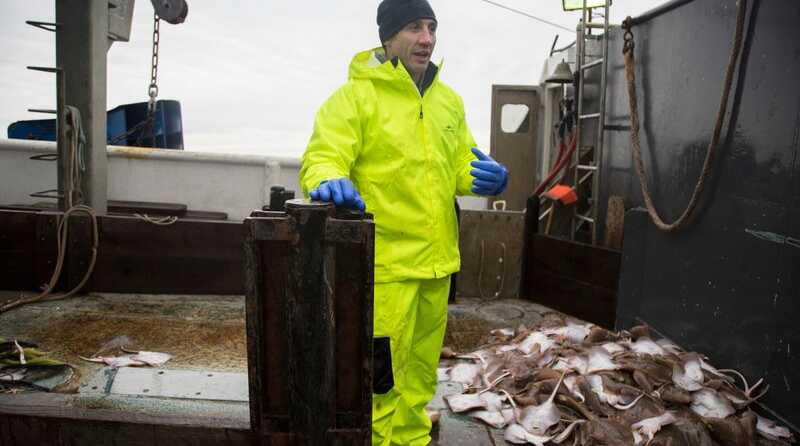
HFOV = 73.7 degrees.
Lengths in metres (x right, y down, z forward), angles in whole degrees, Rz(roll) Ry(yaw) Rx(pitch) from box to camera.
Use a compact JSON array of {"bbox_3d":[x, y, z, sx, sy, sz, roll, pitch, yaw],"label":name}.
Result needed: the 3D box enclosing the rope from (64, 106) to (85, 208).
[{"bbox_3d":[-2.745,-0.552,4.500,0.150,0.850,0.090,1,8,0],"label":"rope"}]

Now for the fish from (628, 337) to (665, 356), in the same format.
[{"bbox_3d":[1.409,0.703,3.050,0.200,0.060,0.230,3,17,6],"label":"fish"}]

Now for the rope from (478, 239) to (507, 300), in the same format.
[{"bbox_3d":[0.780,0.392,4.500,0.235,0.530,0.050,1,8,0],"label":"rope"}]

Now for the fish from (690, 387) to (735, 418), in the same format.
[{"bbox_3d":[1.406,0.803,2.400,0.190,0.065,0.210,3,19,6],"label":"fish"}]

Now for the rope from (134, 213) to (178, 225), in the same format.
[{"bbox_3d":[-2.054,-0.038,4.500,0.370,0.100,0.110,1,8,0],"label":"rope"}]

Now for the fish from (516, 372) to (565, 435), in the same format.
[{"bbox_3d":[0.644,0.822,2.430,0.190,0.070,0.360,6,29,30],"label":"fish"}]

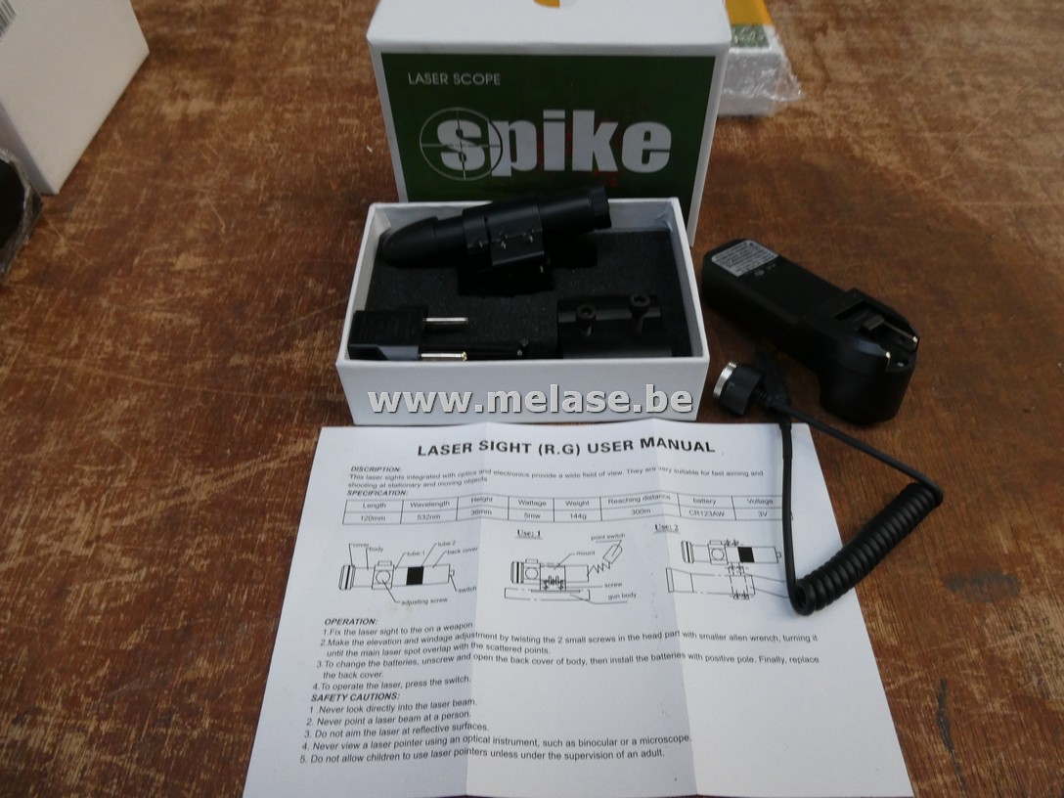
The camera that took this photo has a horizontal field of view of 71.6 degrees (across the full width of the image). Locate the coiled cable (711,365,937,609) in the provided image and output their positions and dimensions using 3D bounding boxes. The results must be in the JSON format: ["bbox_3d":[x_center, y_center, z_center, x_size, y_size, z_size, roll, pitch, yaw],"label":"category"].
[{"bbox_3d":[0.113,0.020,0.303,0.082,0.019,0.121,-16,52,-12],"label":"coiled cable"}]

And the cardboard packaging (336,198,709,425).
[{"bbox_3d":[-0.003,-0.043,0.343,0.150,0.040,0.105,-1,51,1],"label":"cardboard packaging"}]

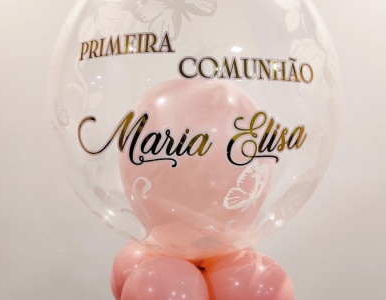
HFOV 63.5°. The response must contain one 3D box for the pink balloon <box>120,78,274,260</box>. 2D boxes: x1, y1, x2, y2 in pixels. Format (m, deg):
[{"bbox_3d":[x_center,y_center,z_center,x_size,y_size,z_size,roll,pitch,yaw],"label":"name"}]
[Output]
[{"bbox_3d":[0.006,0.036,0.550,0.262,0.305,0.262,0,2,0],"label":"pink balloon"}]

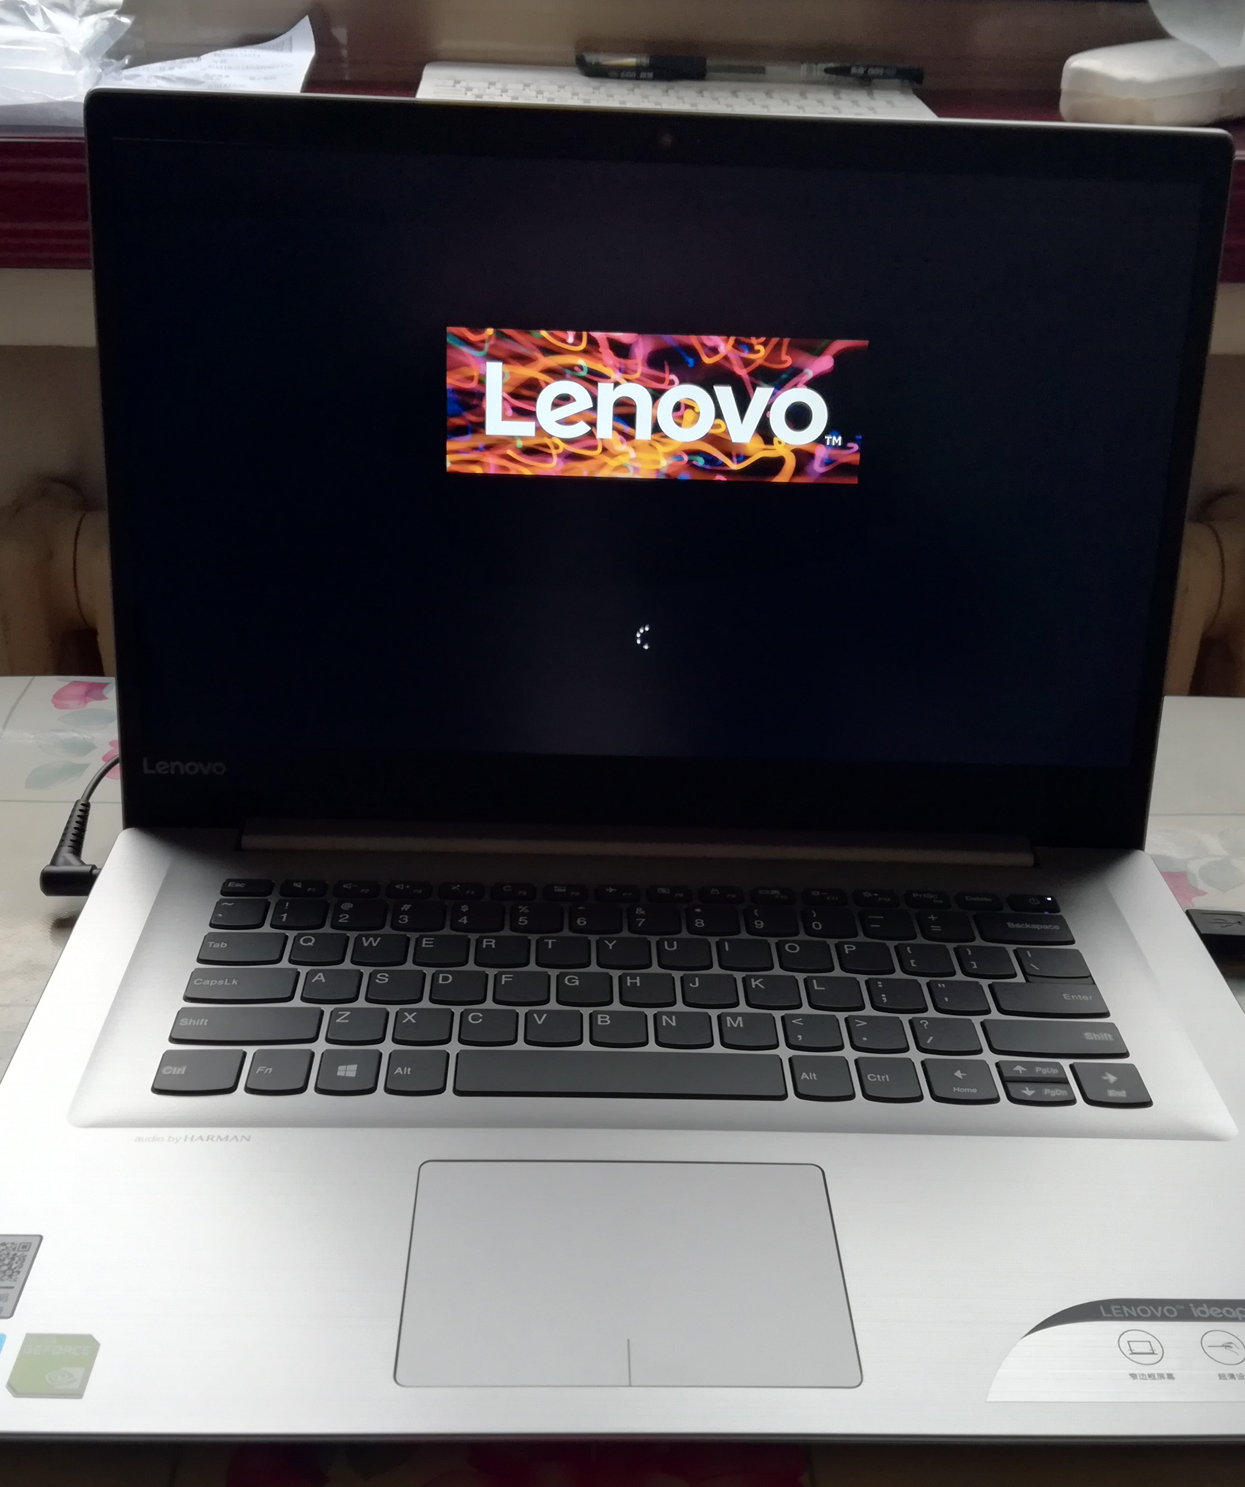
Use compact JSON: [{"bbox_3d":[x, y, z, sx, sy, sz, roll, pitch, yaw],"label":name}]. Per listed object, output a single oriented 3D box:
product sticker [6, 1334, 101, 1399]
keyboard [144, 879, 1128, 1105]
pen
[{"bbox_3d":[-0.126,0.138,0.344,0.018,0.001,0.017,1,30,-2],"label":"product sticker"},{"bbox_3d":[0.008,0.073,0.468,0.276,0.006,0.100,1,30,-2],"label":"keyboard"},{"bbox_3d":[0.056,-0.286,0.658,0.150,0.012,0.013,-2,29,-7],"label":"pen"}]

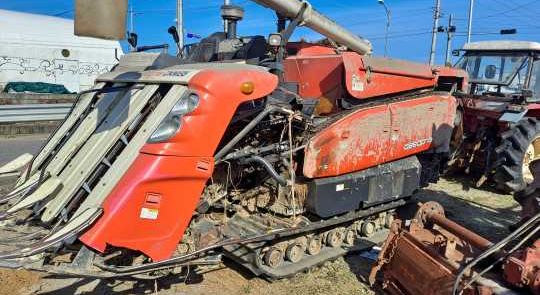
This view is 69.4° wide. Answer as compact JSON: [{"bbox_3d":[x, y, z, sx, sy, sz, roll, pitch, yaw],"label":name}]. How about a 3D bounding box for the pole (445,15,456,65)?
[{"bbox_3d":[13.421,-6.066,29.508,0.280,7.700,0.280,1,8,0],"label":"pole"}]

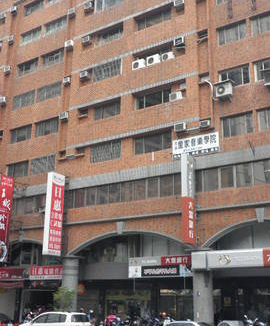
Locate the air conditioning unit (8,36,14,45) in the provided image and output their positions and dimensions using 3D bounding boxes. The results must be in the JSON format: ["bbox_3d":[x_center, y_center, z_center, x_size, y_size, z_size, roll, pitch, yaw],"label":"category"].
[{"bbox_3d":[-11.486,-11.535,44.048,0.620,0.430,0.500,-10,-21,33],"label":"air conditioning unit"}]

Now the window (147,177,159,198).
[{"bbox_3d":[1.179,1.665,30.780,0.877,1.332,0.120,-10,-21,33],"label":"window"}]

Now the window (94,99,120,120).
[{"bbox_3d":[-2.026,-3.880,34.783,2.412,1.133,0.120,-11,-20,32],"label":"window"}]

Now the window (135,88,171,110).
[{"bbox_3d":[1.230,-4.380,32.136,2.883,1.174,0.150,-11,-22,32],"label":"window"}]

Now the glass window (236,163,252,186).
[{"bbox_3d":[6.485,0.700,27.762,0.935,1.325,0.120,-10,-20,33],"label":"glass window"}]

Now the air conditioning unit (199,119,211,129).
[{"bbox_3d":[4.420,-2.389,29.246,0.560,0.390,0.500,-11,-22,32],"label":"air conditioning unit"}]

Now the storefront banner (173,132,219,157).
[{"bbox_3d":[3.823,-1.099,29.633,3.181,1.209,0.150,-10,-20,33],"label":"storefront banner"}]

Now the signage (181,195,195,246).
[{"bbox_3d":[3.170,3.408,27.703,0.394,2.697,0.770,-11,-20,32],"label":"signage"}]

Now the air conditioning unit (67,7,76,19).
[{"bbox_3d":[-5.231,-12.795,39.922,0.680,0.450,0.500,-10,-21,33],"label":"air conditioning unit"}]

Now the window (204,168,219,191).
[{"bbox_3d":[4.634,1.032,28.480,0.985,1.338,0.120,-10,-21,33],"label":"window"}]

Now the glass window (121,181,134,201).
[{"bbox_3d":[-0.524,2.007,31.883,1.069,1.308,0.100,-11,-20,32],"label":"glass window"}]

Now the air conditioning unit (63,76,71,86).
[{"bbox_3d":[-5.581,-6.768,38.574,0.596,0.512,0.420,-10,-20,33],"label":"air conditioning unit"}]

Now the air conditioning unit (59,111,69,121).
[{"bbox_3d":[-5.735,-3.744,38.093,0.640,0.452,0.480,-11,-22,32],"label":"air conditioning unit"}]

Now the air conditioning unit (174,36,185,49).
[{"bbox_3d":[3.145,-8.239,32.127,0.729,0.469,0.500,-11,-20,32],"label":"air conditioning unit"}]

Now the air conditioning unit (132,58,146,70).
[{"bbox_3d":[0.290,-7.309,35.139,0.880,0.583,0.320,-11,-22,32],"label":"air conditioning unit"}]

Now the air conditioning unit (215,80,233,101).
[{"bbox_3d":[5.411,-4.392,28.510,0.880,0.730,0.360,-11,-22,32],"label":"air conditioning unit"}]

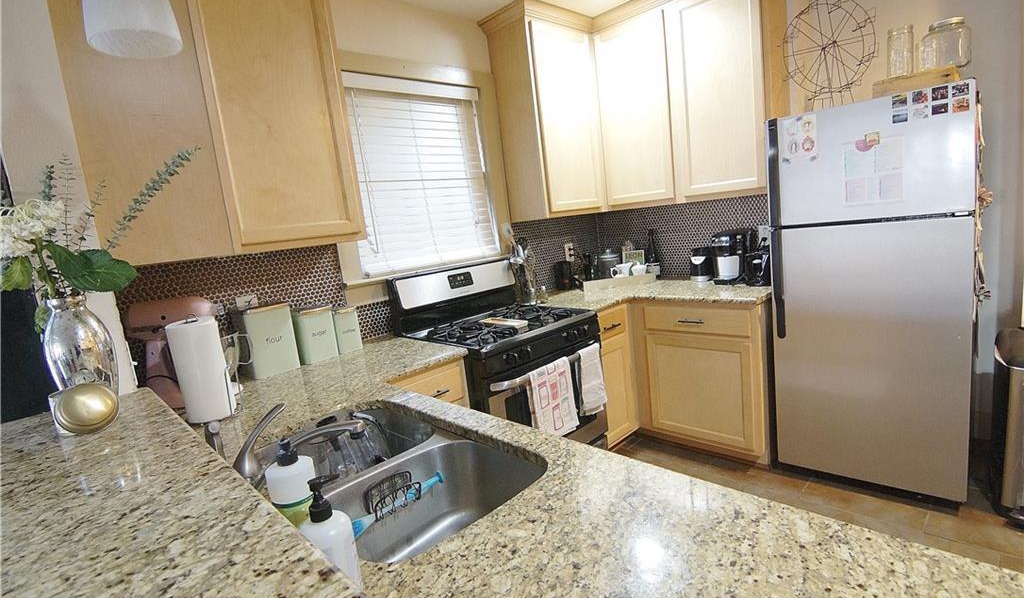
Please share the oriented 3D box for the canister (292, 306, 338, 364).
[{"bbox_3d":[-0.818,0.144,1.863,0.114,0.204,0.137,2,11,45],"label":"canister"}]

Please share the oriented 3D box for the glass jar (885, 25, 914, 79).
[{"bbox_3d":[1.555,-0.974,1.820,0.088,0.199,0.088,2,11,45],"label":"glass jar"}]

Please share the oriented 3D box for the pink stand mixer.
[{"bbox_3d":[-1.021,0.150,1.477,0.345,0.345,0.225,-9,8,-19],"label":"pink stand mixer"}]

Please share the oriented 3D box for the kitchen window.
[{"bbox_3d":[-0.420,-0.630,2.314,0.061,0.923,0.851,2,11,45],"label":"kitchen window"}]

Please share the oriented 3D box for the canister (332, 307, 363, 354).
[{"bbox_3d":[-0.725,0.135,1.950,0.107,0.178,0.110,2,11,45],"label":"canister"}]

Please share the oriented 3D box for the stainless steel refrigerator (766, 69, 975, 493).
[{"bbox_3d":[1.671,-0.008,2.098,0.653,1.629,0.683,2,11,45],"label":"stainless steel refrigerator"}]

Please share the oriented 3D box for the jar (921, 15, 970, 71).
[{"bbox_3d":[1.647,-0.959,1.731,0.145,0.173,0.145,2,11,45],"label":"jar"}]

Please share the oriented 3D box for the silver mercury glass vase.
[{"bbox_3d":[-0.801,0.114,0.847,0.097,0.230,0.097,2,11,45],"label":"silver mercury glass vase"}]

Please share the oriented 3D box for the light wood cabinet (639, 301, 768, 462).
[{"bbox_3d":[1.149,0.383,2.562,0.643,0.847,0.597,2,11,45],"label":"light wood cabinet"}]

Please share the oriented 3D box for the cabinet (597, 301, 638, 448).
[{"bbox_3d":[0.372,0.455,2.678,0.612,0.847,0.371,2,11,45],"label":"cabinet"}]

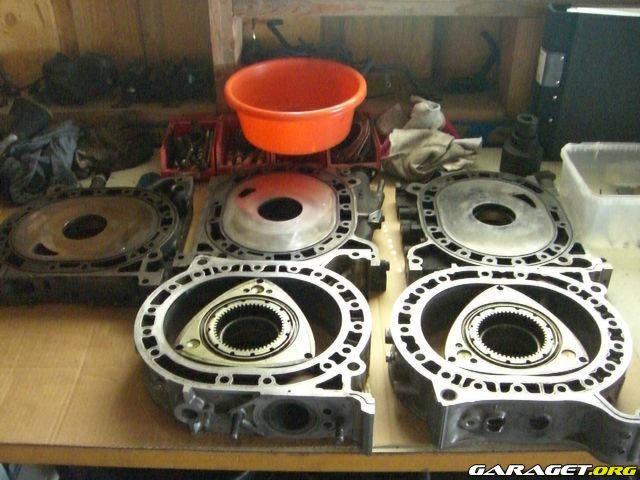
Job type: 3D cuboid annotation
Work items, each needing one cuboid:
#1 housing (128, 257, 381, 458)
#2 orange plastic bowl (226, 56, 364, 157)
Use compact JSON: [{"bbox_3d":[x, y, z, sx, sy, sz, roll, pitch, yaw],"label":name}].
[{"bbox_3d":[-0.084,0.137,0.969,0.320,0.078,0.330,2,35,4],"label":"housing"},{"bbox_3d":[-0.048,-0.264,1.420,0.283,0.110,0.283,0,36,0],"label":"orange plastic bowl"}]

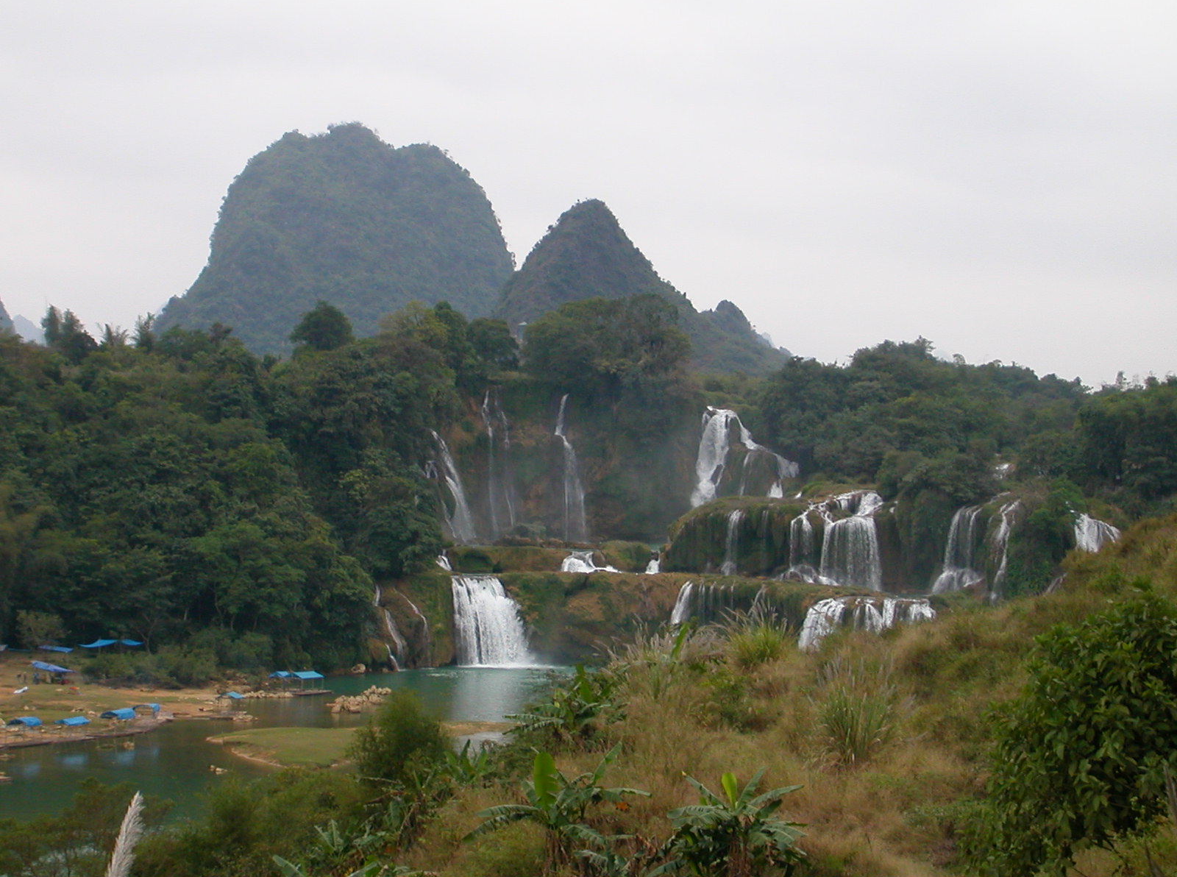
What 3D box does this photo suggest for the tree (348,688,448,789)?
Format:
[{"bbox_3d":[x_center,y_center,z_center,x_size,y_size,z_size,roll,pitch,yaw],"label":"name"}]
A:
[{"bbox_3d":[-5.598,8.897,98.000,2.890,3.110,2.800,0,1,0],"label":"tree"}]

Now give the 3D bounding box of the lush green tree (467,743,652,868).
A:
[{"bbox_3d":[-0.590,6.861,62.000,3.390,2.310,2.900,0,1,0],"label":"lush green tree"}]

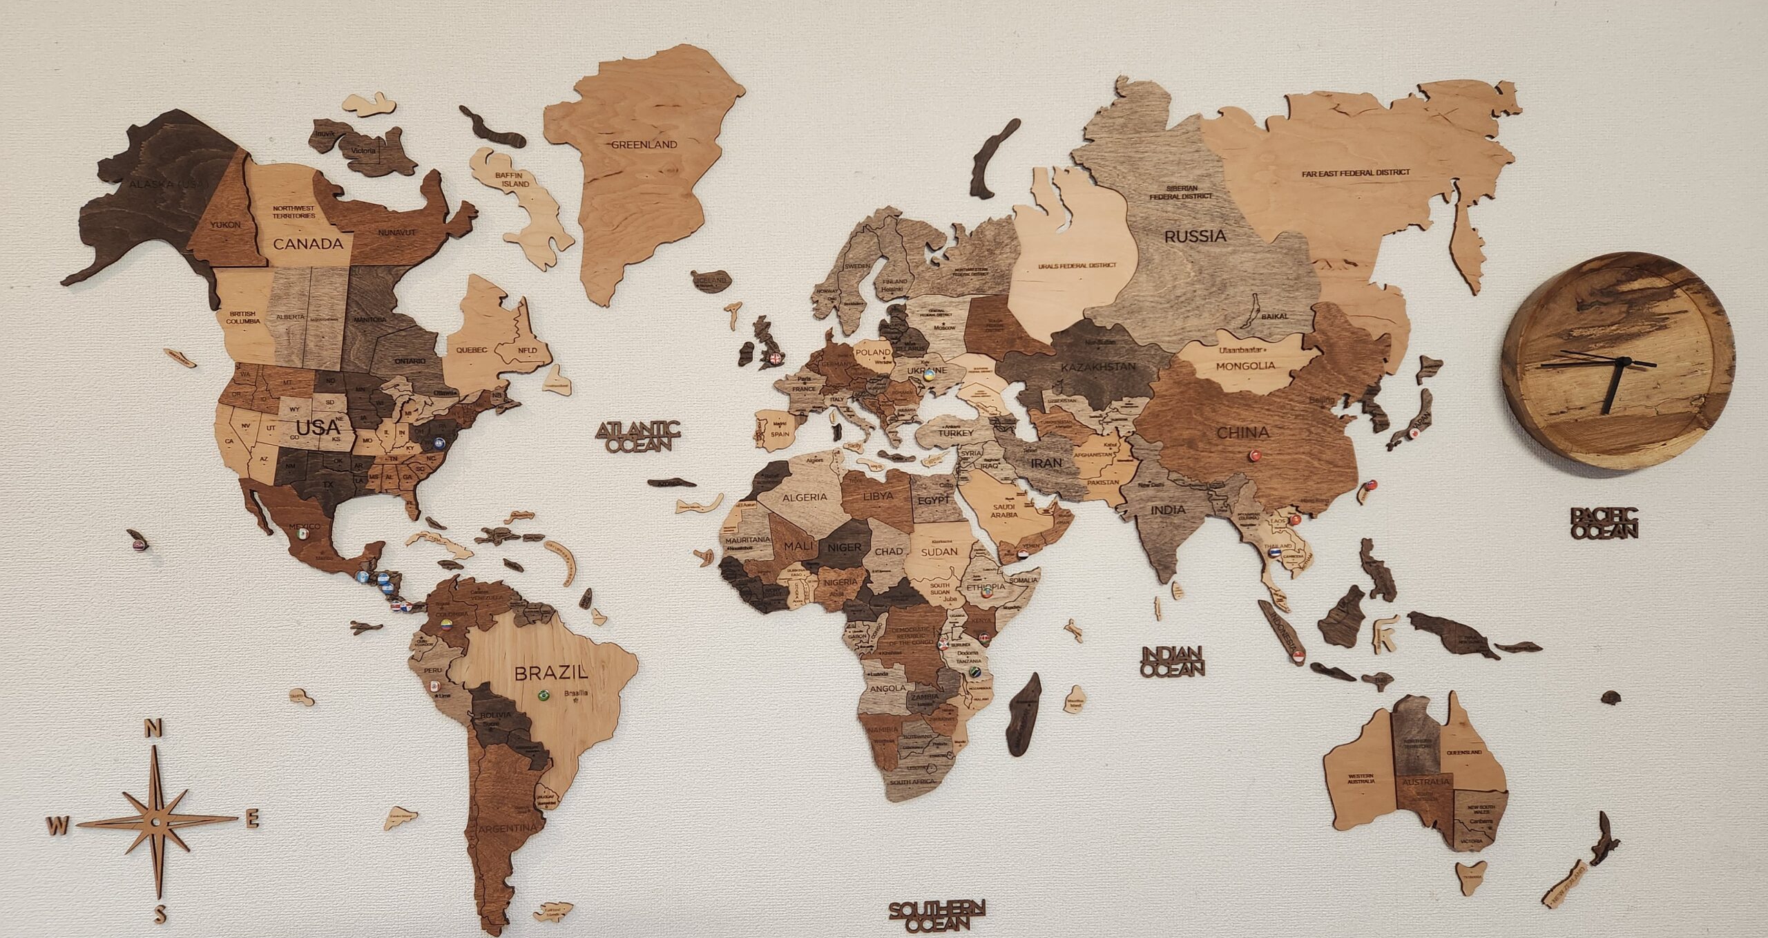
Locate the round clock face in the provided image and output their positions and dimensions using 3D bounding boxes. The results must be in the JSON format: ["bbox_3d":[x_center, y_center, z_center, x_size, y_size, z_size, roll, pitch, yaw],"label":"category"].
[{"bbox_3d":[0.702,-0.102,1.126,0.205,0.205,0.032,-1,1,-2],"label":"round clock face"}]

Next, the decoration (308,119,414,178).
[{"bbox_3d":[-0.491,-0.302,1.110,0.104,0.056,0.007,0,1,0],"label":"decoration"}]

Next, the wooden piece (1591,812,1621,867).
[{"bbox_3d":[0.703,0.360,1.148,0.030,0.054,0.007,-1,1,-2],"label":"wooden piece"}]

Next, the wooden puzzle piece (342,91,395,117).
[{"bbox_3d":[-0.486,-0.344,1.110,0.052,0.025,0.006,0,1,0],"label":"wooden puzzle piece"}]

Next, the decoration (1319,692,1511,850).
[{"bbox_3d":[0.515,0.294,1.141,0.181,0.157,0.008,-1,1,-2],"label":"decoration"}]

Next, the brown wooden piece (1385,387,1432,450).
[{"bbox_3d":[0.506,-0.047,1.134,0.046,0.061,0.007,-1,1,-2],"label":"brown wooden piece"}]

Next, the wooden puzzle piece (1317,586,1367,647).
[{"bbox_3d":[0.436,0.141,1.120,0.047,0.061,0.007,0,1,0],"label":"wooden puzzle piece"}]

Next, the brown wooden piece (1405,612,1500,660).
[{"bbox_3d":[0.551,0.161,1.140,0.092,0.047,0.007,-1,1,-2],"label":"brown wooden piece"}]

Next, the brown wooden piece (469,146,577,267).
[{"bbox_3d":[-0.339,-0.244,1.107,0.098,0.115,0.007,-1,1,-2],"label":"brown wooden piece"}]

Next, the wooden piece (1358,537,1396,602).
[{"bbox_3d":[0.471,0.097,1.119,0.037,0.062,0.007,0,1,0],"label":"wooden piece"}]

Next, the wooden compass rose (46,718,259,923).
[{"bbox_3d":[-0.689,0.332,1.111,0.198,0.195,0.006,-1,1,-2],"label":"wooden compass rose"}]

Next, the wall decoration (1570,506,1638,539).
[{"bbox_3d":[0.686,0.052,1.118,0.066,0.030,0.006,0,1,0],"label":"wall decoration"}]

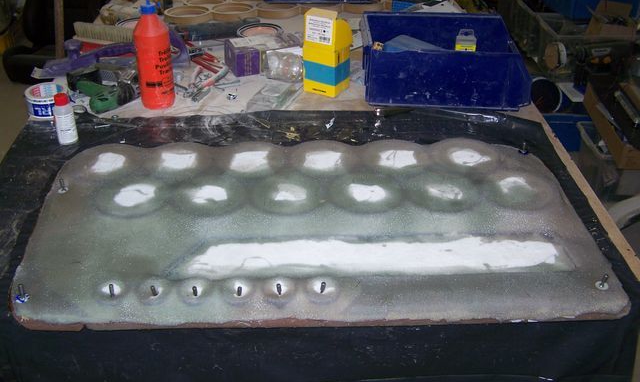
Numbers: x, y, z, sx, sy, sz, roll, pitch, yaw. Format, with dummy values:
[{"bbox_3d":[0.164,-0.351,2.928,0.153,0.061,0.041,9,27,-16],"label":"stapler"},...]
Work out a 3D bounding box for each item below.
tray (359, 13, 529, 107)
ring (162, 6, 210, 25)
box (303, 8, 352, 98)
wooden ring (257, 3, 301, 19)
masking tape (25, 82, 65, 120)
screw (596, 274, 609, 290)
[{"bbox_3d":[0.311,-0.324,1.742,0.405,0.150,0.250,2,32,4],"label":"tray"},{"bbox_3d":[-0.427,-0.565,2.254,0.145,0.023,0.145,0,32,0],"label":"ring"},{"bbox_3d":[0.019,-0.343,1.726,0.086,0.200,0.075,16,35,24],"label":"box"},{"bbox_3d":[-0.137,-0.599,2.309,0.145,0.023,0.145,0,32,0],"label":"wooden ring"},{"bbox_3d":[-0.645,-0.212,1.658,0.098,0.049,0.098,0,32,0],"label":"masking tape"},{"bbox_3d":[0.436,0.137,1.079,0.017,0.022,0.017,0,32,0],"label":"screw"}]

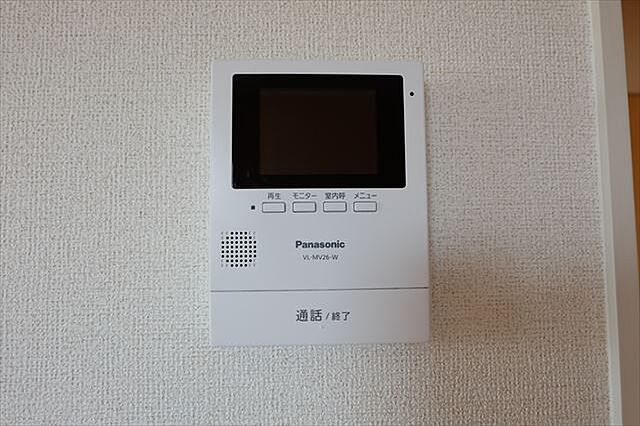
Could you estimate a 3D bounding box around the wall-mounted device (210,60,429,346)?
[{"bbox_3d":[-0.001,-0.007,0.269,0.130,0.171,0.025,0,-4,-2],"label":"wall-mounted device"}]

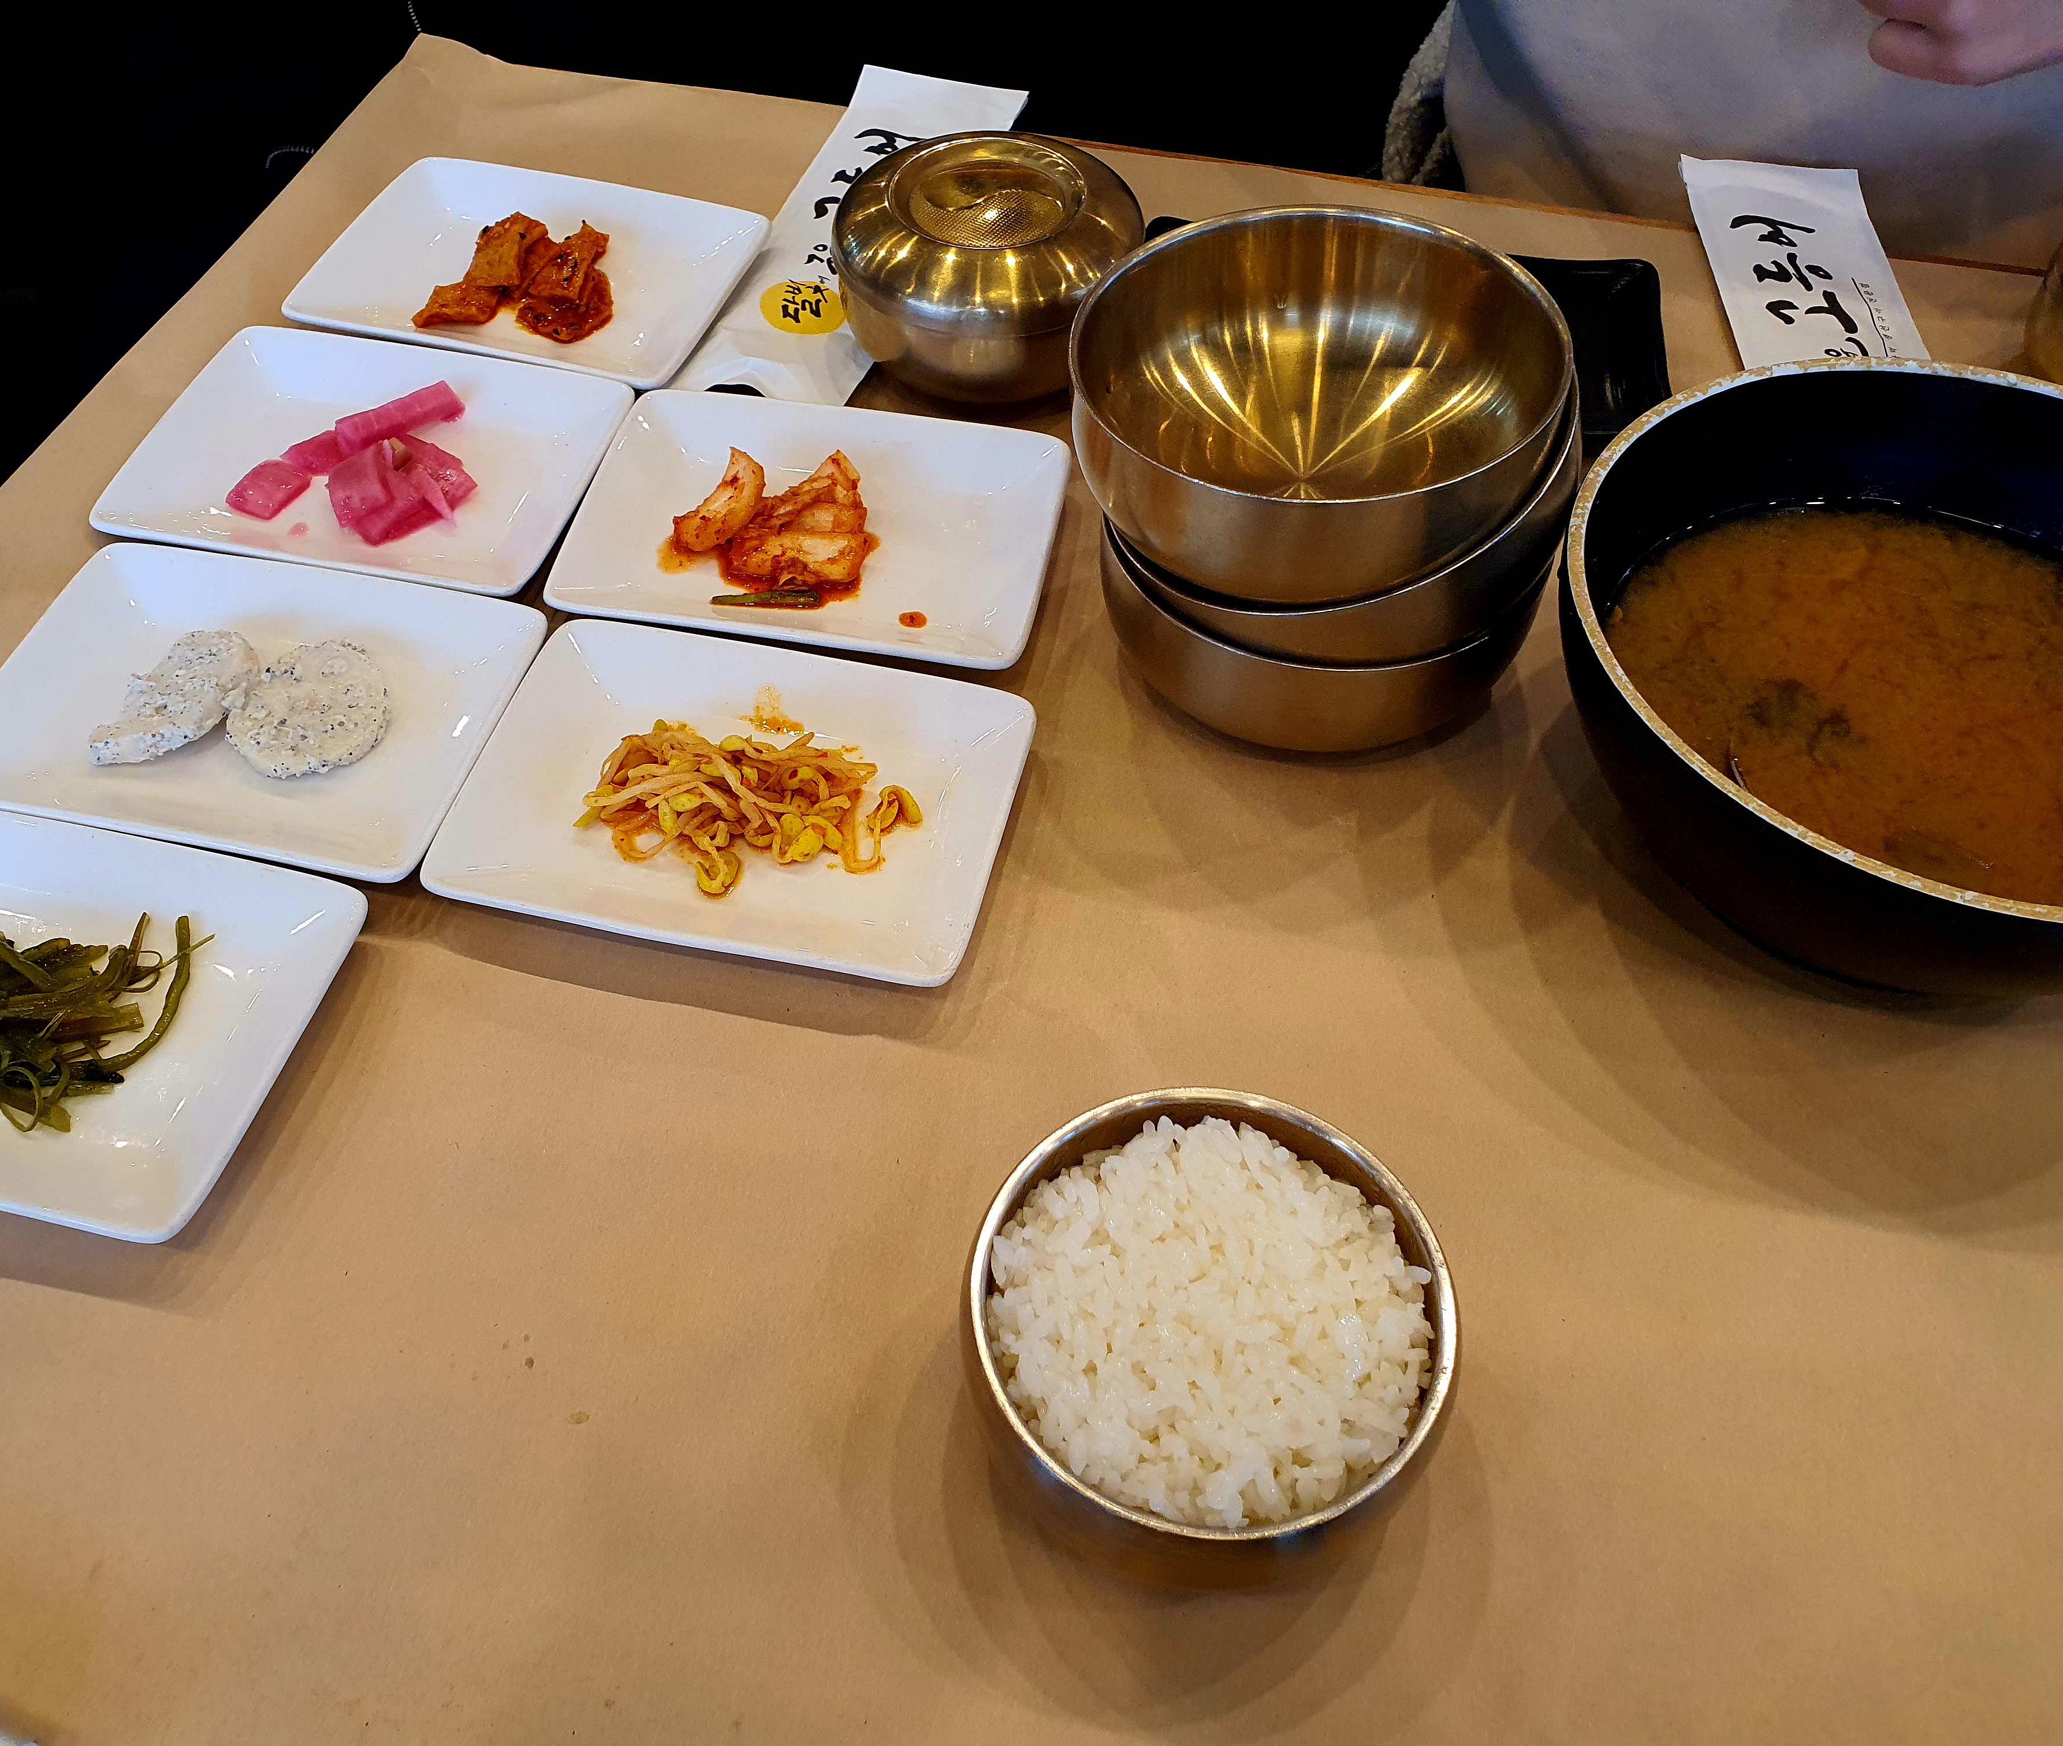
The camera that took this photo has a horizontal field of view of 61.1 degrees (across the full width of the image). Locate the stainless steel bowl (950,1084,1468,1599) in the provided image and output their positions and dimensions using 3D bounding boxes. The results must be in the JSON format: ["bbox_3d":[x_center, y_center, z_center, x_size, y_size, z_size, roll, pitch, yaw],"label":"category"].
[{"bbox_3d":[0.041,0.111,0.419,0.113,0.052,0.113,0,54,0],"label":"stainless steel bowl"}]

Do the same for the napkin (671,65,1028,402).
[{"bbox_3d":[-0.075,-0.262,0.713,0.074,0.012,0.225,15,55,10],"label":"napkin"}]

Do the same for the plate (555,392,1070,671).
[{"bbox_3d":[-0.072,-0.113,0.599,0.161,0.022,0.115,8,54,5],"label":"plate"}]

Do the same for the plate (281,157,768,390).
[{"bbox_3d":[-0.191,-0.228,0.681,0.161,0.022,0.115,13,55,9],"label":"plate"}]

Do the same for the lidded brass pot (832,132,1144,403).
[{"bbox_3d":[-0.016,-0.228,0.658,0.116,0.063,0.116,0,54,0],"label":"lidded brass pot"}]

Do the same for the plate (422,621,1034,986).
[{"bbox_3d":[-0.086,-0.018,0.530,0.161,0.022,0.115,11,55,7],"label":"plate"}]

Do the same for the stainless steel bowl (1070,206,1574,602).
[{"bbox_3d":[0.083,-0.132,0.515,0.138,0.057,0.138,-1,52,3],"label":"stainless steel bowl"}]

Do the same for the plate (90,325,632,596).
[{"bbox_3d":[-0.230,-0.139,0.616,0.161,0.022,0.115,10,55,6],"label":"plate"}]

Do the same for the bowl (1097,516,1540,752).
[{"bbox_3d":[0.092,-0.097,0.568,0.139,0.057,0.139,1,54,0],"label":"bowl"}]

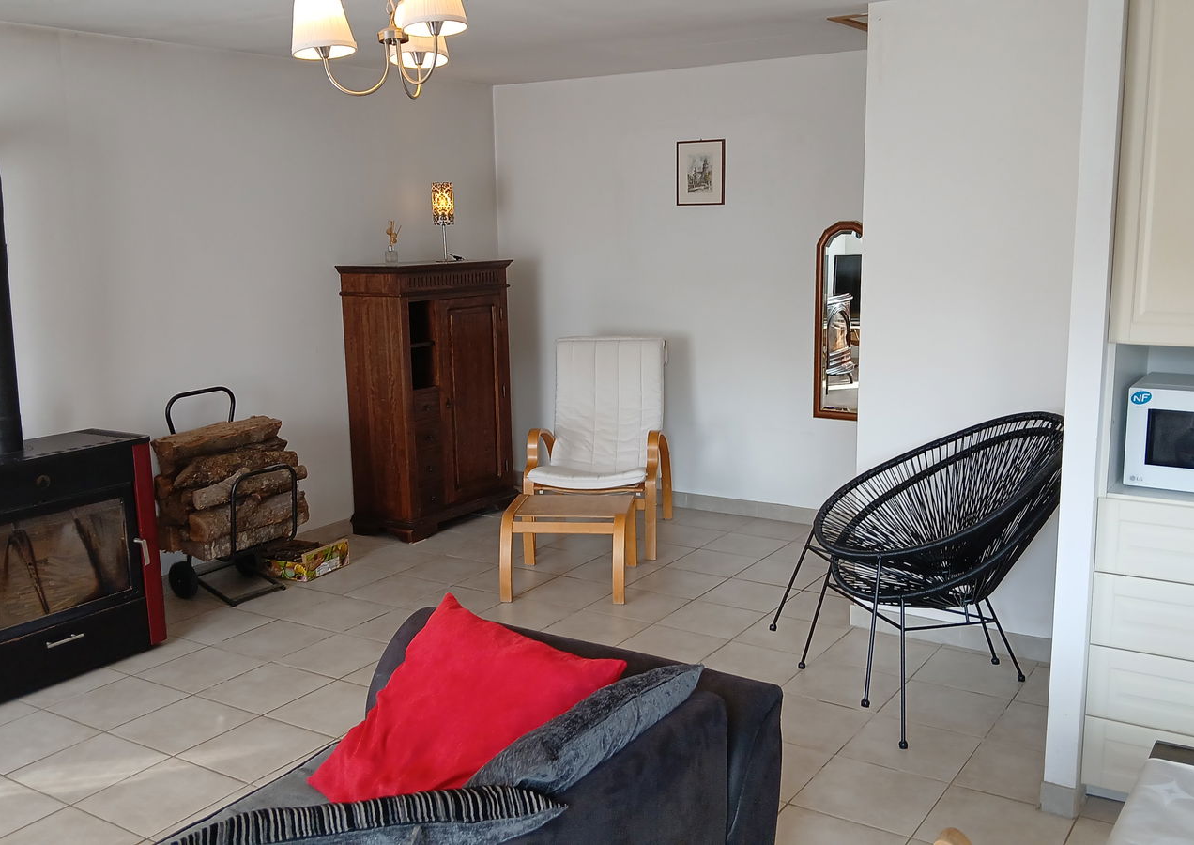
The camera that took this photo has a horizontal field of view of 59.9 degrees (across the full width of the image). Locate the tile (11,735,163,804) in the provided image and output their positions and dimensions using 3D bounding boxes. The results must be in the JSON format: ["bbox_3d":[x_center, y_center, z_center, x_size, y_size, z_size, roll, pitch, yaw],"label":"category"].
[{"bbox_3d":[-1.478,1.001,3.016,0.328,0.010,0.328,5,11,32],"label":"tile"}]

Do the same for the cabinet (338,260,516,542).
[{"bbox_3d":[-0.898,-0.149,5.680,0.420,1.400,0.890,5,12,33],"label":"cabinet"}]

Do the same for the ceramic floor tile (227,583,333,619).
[{"bbox_3d":[-1.386,0.792,4.584,0.335,0.010,0.335,5,11,33],"label":"ceramic floor tile"}]

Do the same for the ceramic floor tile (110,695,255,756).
[{"bbox_3d":[-1.308,0.956,3.284,0.328,0.010,0.328,5,11,32],"label":"ceramic floor tile"}]

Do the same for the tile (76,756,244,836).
[{"bbox_3d":[-1.252,1.078,2.978,0.335,0.010,0.335,5,11,33],"label":"tile"}]

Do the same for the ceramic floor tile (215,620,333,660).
[{"bbox_3d":[-1.256,0.856,4.056,0.335,0.012,0.335,5,11,31],"label":"ceramic floor tile"}]

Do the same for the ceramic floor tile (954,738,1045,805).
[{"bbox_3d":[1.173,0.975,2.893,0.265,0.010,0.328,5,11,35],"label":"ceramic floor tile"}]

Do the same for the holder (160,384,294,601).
[{"bbox_3d":[-1.647,0.327,4.673,0.490,0.915,0.400,5,11,33],"label":"holder"}]

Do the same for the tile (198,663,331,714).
[{"bbox_3d":[-1.134,0.909,3.557,0.328,0.010,0.328,5,11,32],"label":"tile"}]

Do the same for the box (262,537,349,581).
[{"bbox_3d":[-1.417,0.638,4.942,0.360,0.122,0.290,3,10,26],"label":"box"}]

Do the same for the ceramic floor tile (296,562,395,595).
[{"bbox_3d":[-1.185,0.717,4.775,0.328,0.010,0.328,4,10,31],"label":"ceramic floor tile"}]

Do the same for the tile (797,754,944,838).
[{"bbox_3d":[0.735,1.000,2.781,0.328,0.010,0.328,5,11,35],"label":"tile"}]

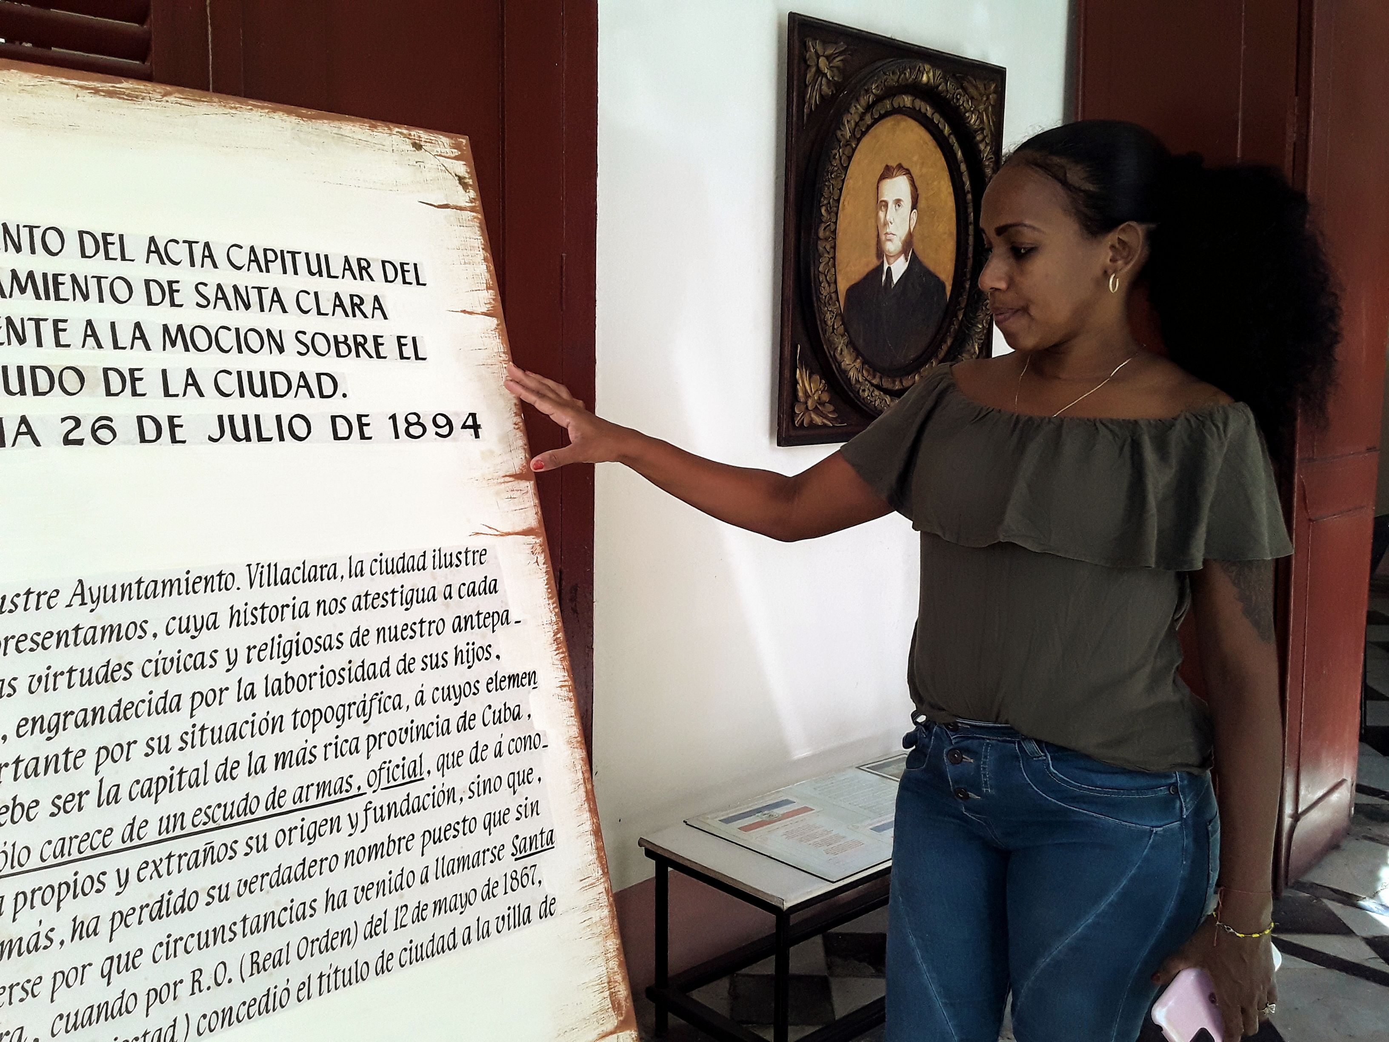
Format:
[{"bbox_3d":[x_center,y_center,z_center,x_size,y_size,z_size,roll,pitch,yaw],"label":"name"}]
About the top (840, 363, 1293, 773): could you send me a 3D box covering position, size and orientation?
[{"bbox_3d":[0.411,0.040,1.419,0.280,0.440,0.520,-2,5,-40],"label":"top"}]

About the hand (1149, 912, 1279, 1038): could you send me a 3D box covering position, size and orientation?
[{"bbox_3d":[0.535,0.476,1.280,0.115,0.140,0.085,-1,4,-25],"label":"hand"}]

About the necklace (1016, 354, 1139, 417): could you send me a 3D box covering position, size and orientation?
[{"bbox_3d":[0.406,-0.142,1.360,0.140,0.125,0.140,-2,5,-40],"label":"necklace"}]

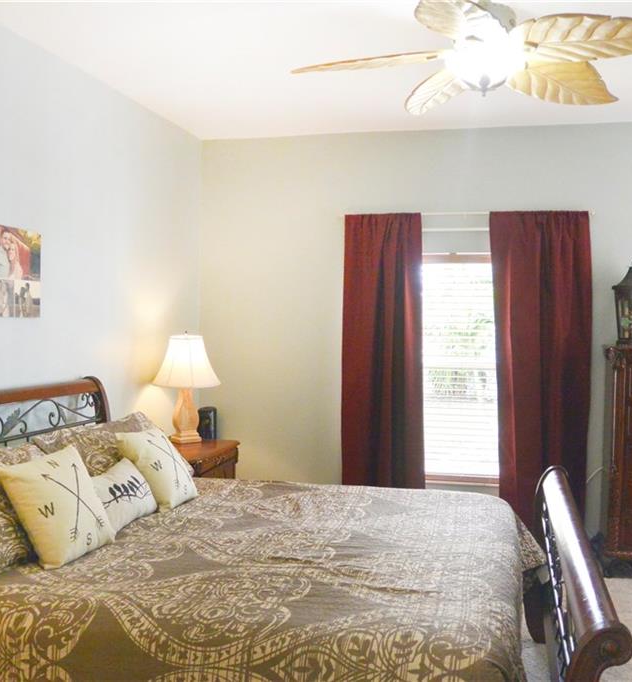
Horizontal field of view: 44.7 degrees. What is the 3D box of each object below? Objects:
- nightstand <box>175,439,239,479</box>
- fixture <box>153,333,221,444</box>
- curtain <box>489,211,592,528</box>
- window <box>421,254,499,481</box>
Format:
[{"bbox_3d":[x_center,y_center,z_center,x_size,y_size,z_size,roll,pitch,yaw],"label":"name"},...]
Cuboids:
[{"bbox_3d":[-0.832,1.020,4.824,0.520,0.710,0.750,2,2,14],"label":"nightstand"},{"bbox_3d":[-0.821,0.295,4.959,0.420,0.705,0.420,1,2,0],"label":"fixture"},{"bbox_3d":[1.517,0.196,5.216,0.650,2.140,0.110,2,2,14],"label":"curtain"},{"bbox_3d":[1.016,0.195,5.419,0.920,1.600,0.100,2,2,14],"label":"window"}]

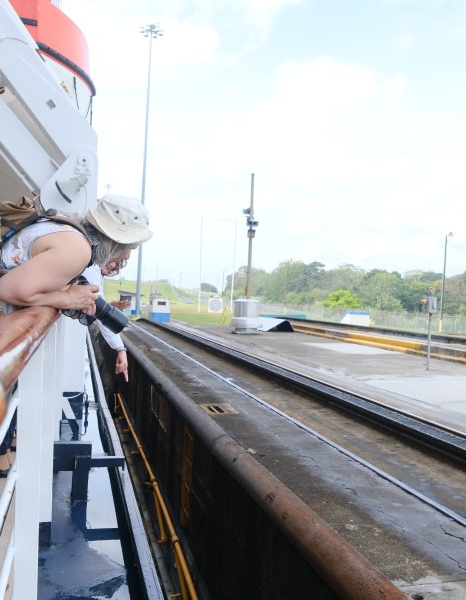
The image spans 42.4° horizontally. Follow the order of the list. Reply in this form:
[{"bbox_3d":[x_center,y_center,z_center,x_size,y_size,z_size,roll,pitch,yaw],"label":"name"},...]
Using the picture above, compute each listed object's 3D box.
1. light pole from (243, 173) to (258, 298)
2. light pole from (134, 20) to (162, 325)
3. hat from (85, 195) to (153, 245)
[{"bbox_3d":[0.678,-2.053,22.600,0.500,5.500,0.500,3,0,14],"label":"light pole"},{"bbox_3d":[-9.408,-13.867,64.000,2.600,31.500,2.600,3,0,14],"label":"light pole"},{"bbox_3d":[-0.431,-0.306,2.280,0.290,0.150,0.270,18,-2,-14],"label":"hat"}]

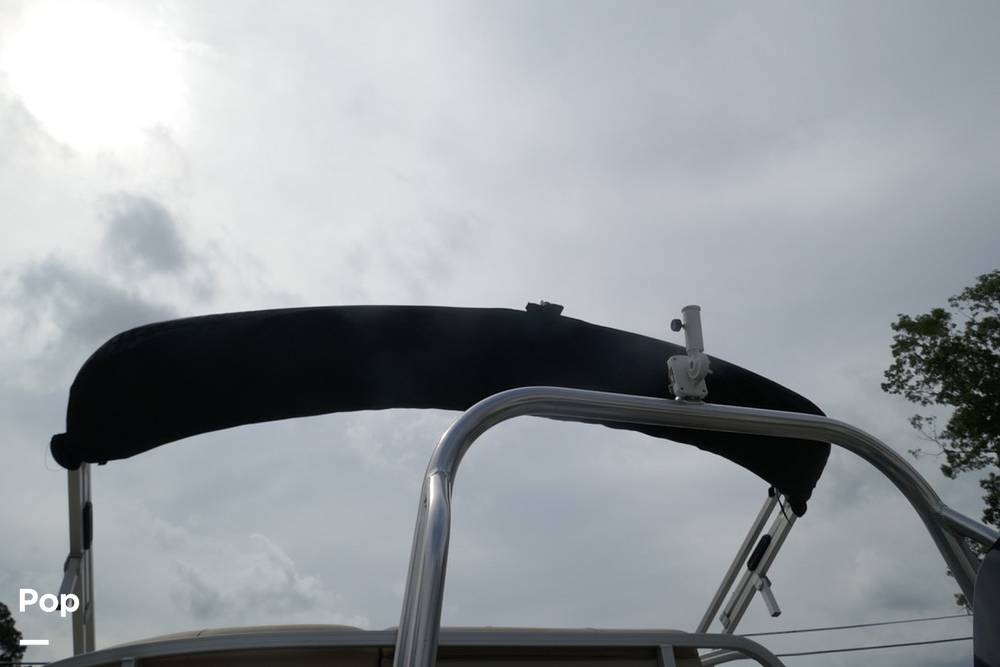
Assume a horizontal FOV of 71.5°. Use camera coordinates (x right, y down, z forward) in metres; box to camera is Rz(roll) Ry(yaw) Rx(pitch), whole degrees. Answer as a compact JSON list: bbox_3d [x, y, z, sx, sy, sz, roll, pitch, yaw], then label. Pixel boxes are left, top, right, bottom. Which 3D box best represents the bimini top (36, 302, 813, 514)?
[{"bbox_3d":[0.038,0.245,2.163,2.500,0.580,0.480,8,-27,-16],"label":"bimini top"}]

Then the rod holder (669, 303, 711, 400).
[{"bbox_3d":[0.332,0.033,1.250,0.068,0.178,0.075,8,-27,-16],"label":"rod holder"}]

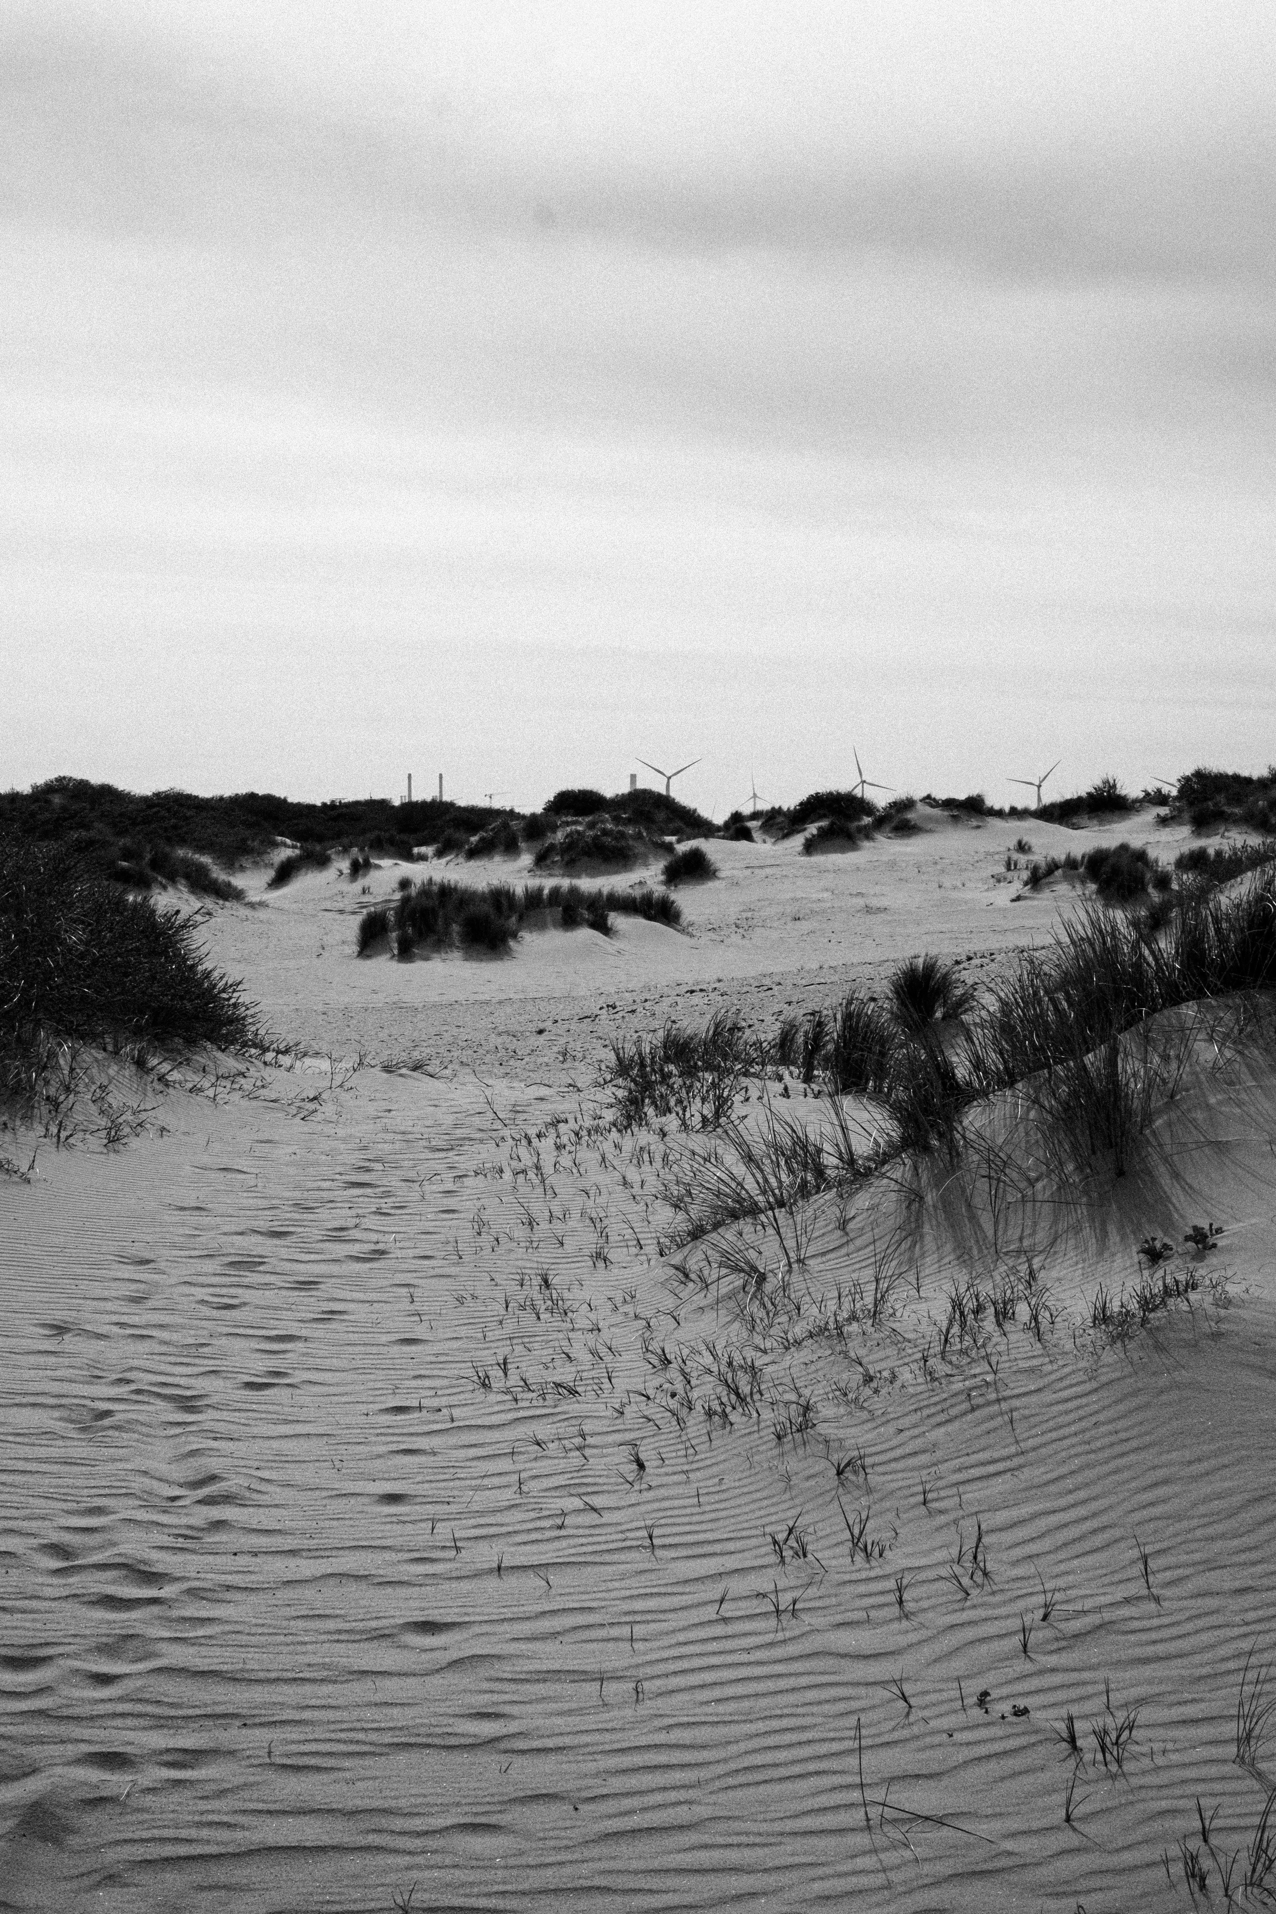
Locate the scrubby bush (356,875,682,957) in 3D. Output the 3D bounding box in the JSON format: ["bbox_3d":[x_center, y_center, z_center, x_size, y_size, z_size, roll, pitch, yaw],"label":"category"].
[{"bbox_3d":[-1.741,-0.588,41.000,4.745,1.137,2.400,0,3,0],"label":"scrubby bush"}]

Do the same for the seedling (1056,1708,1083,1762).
[{"bbox_3d":[0.674,1.218,4.400,0.040,0.074,0.045,0,3,0],"label":"seedling"}]

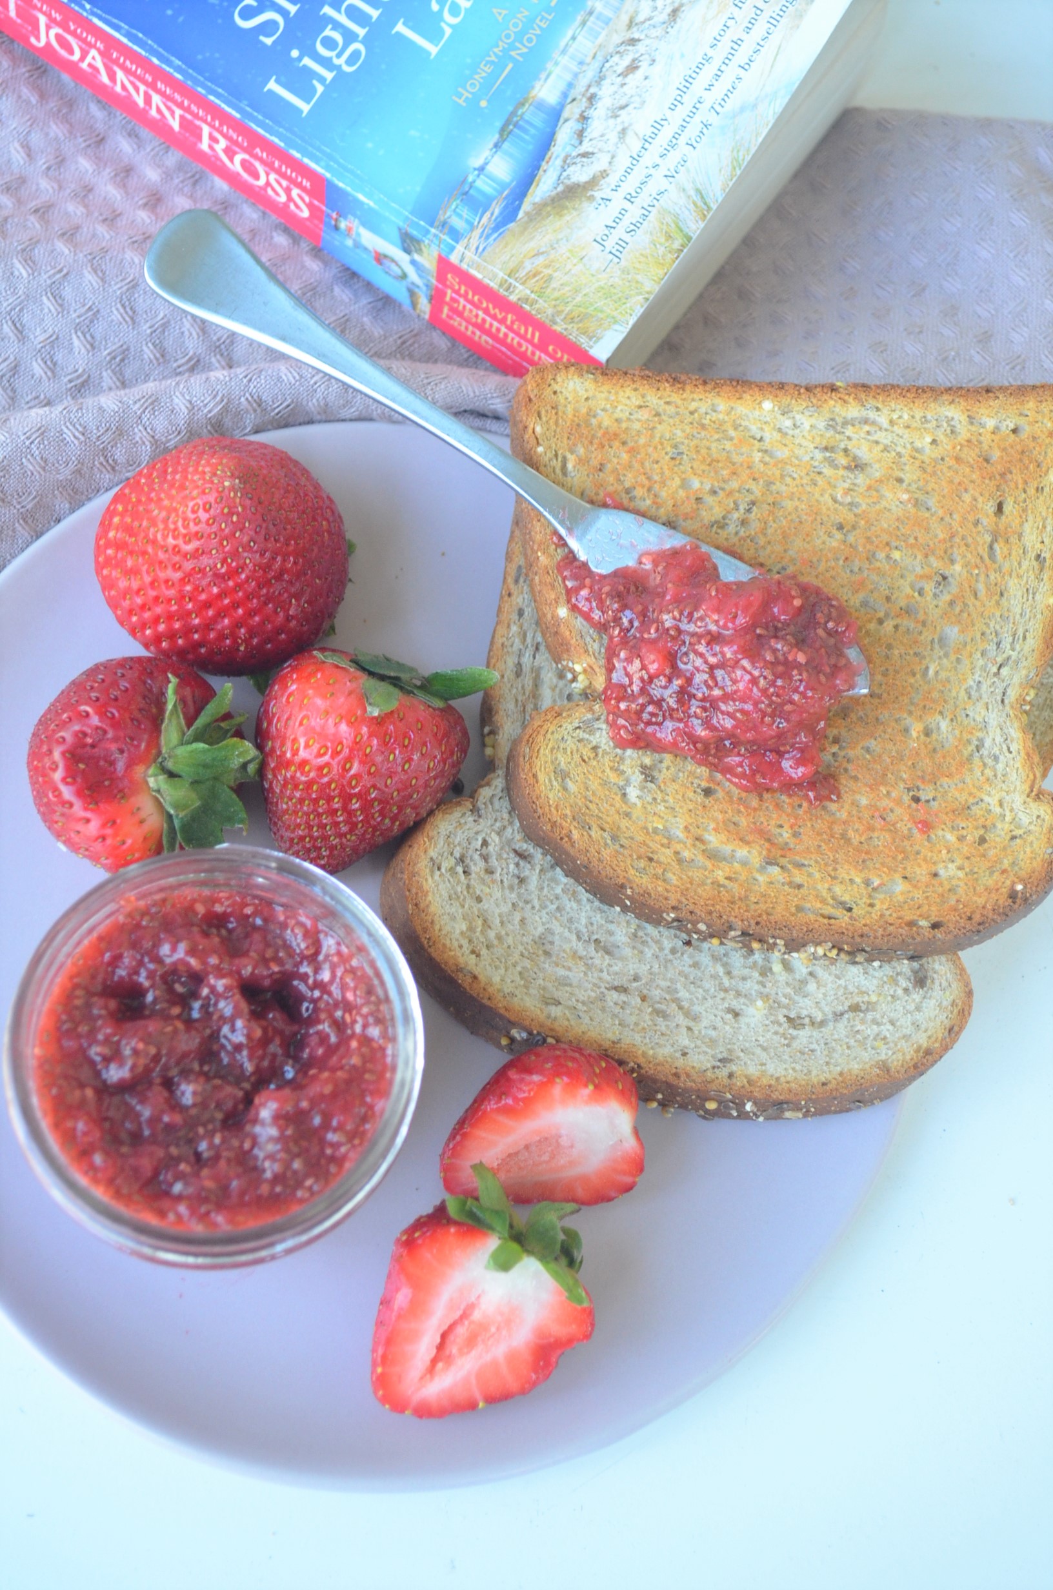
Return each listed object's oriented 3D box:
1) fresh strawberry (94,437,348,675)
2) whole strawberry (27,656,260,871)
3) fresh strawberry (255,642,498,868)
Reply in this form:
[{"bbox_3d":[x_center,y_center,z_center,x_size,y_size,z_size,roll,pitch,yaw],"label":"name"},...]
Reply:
[{"bbox_3d":[-0.057,-0.044,0.495,0.047,0.045,0.047,2,51,-2],"label":"fresh strawberry"},{"bbox_3d":[-0.070,-0.006,0.483,0.042,0.042,0.042,43,65,-44],"label":"whole strawberry"},{"bbox_3d":[-0.028,-0.007,0.492,0.042,0.042,0.041,21,104,-4],"label":"fresh strawberry"}]

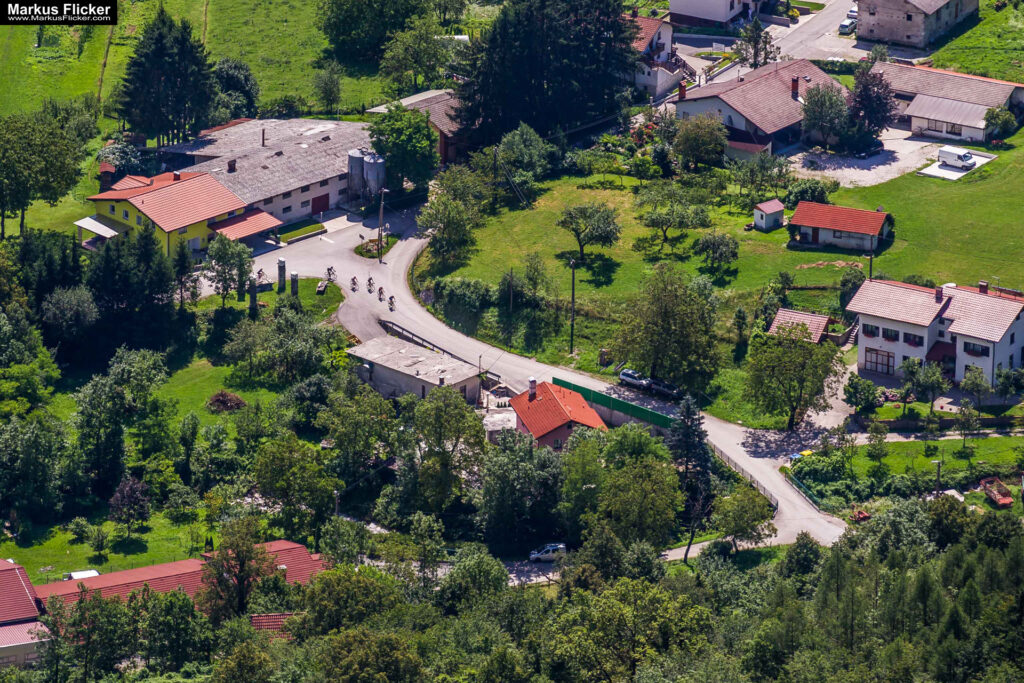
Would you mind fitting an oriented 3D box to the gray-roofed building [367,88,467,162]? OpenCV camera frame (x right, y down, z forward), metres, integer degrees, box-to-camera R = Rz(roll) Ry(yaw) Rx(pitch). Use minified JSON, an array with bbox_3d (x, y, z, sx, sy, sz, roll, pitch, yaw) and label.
[{"bbox_3d":[-8.944,-28.163,717.565,10.500,5.900,15.500,-18,28,-38],"label":"gray-roofed building"}]

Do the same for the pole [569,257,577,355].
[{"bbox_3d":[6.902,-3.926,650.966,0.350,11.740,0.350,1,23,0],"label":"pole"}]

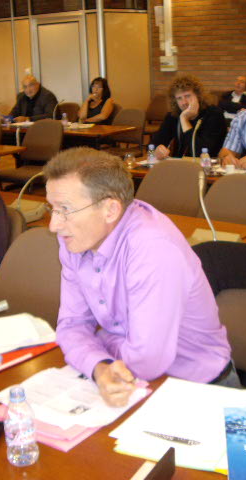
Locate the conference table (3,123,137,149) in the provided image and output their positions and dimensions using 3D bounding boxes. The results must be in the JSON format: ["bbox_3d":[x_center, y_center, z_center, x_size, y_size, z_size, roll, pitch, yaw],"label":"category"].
[{"bbox_3d":[-0.636,-0.801,7.468,1.600,0.740,0.580,7,18,34],"label":"conference table"}]

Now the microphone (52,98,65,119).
[{"bbox_3d":[-0.748,-1.467,8.150,0.180,0.310,0.270,11,20,40],"label":"microphone"}]

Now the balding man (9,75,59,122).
[{"bbox_3d":[-0.985,-1.212,8.032,0.620,1.280,0.800,5,17,28],"label":"balding man"}]

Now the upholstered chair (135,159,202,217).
[{"bbox_3d":[0.155,0.022,3.923,0.480,0.885,0.570,8,18,35],"label":"upholstered chair"}]

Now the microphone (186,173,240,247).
[{"bbox_3d":[0.335,-0.110,2.740,0.200,0.290,0.190,10,19,41],"label":"microphone"}]

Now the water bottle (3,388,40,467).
[{"bbox_3d":[-0.198,0.347,1.337,0.063,0.157,0.063,-3,15,0],"label":"water bottle"}]

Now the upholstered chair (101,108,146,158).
[{"bbox_3d":[-0.045,-1.035,8.131,0.500,0.890,0.580,10,19,39],"label":"upholstered chair"}]

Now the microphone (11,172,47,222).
[{"bbox_3d":[-0.425,-0.207,3.329,0.200,0.210,0.240,10,19,39],"label":"microphone"}]

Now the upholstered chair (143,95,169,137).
[{"bbox_3d":[0.408,-1.537,9.917,0.500,0.930,0.570,7,18,34],"label":"upholstered chair"}]

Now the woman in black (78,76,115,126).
[{"bbox_3d":[-0.281,-1.042,7.489,0.520,1.250,0.720,4,16,24],"label":"woman in black"}]

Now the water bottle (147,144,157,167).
[{"bbox_3d":[0.204,-0.605,4.958,0.062,0.170,0.062,-2,15,1],"label":"water bottle"}]

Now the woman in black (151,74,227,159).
[{"bbox_3d":[0.427,-0.440,4.938,0.620,1.300,0.780,8,18,37],"label":"woman in black"}]

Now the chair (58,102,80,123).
[{"bbox_3d":[-0.851,-1.285,9.089,0.500,0.890,0.580,10,19,38],"label":"chair"}]

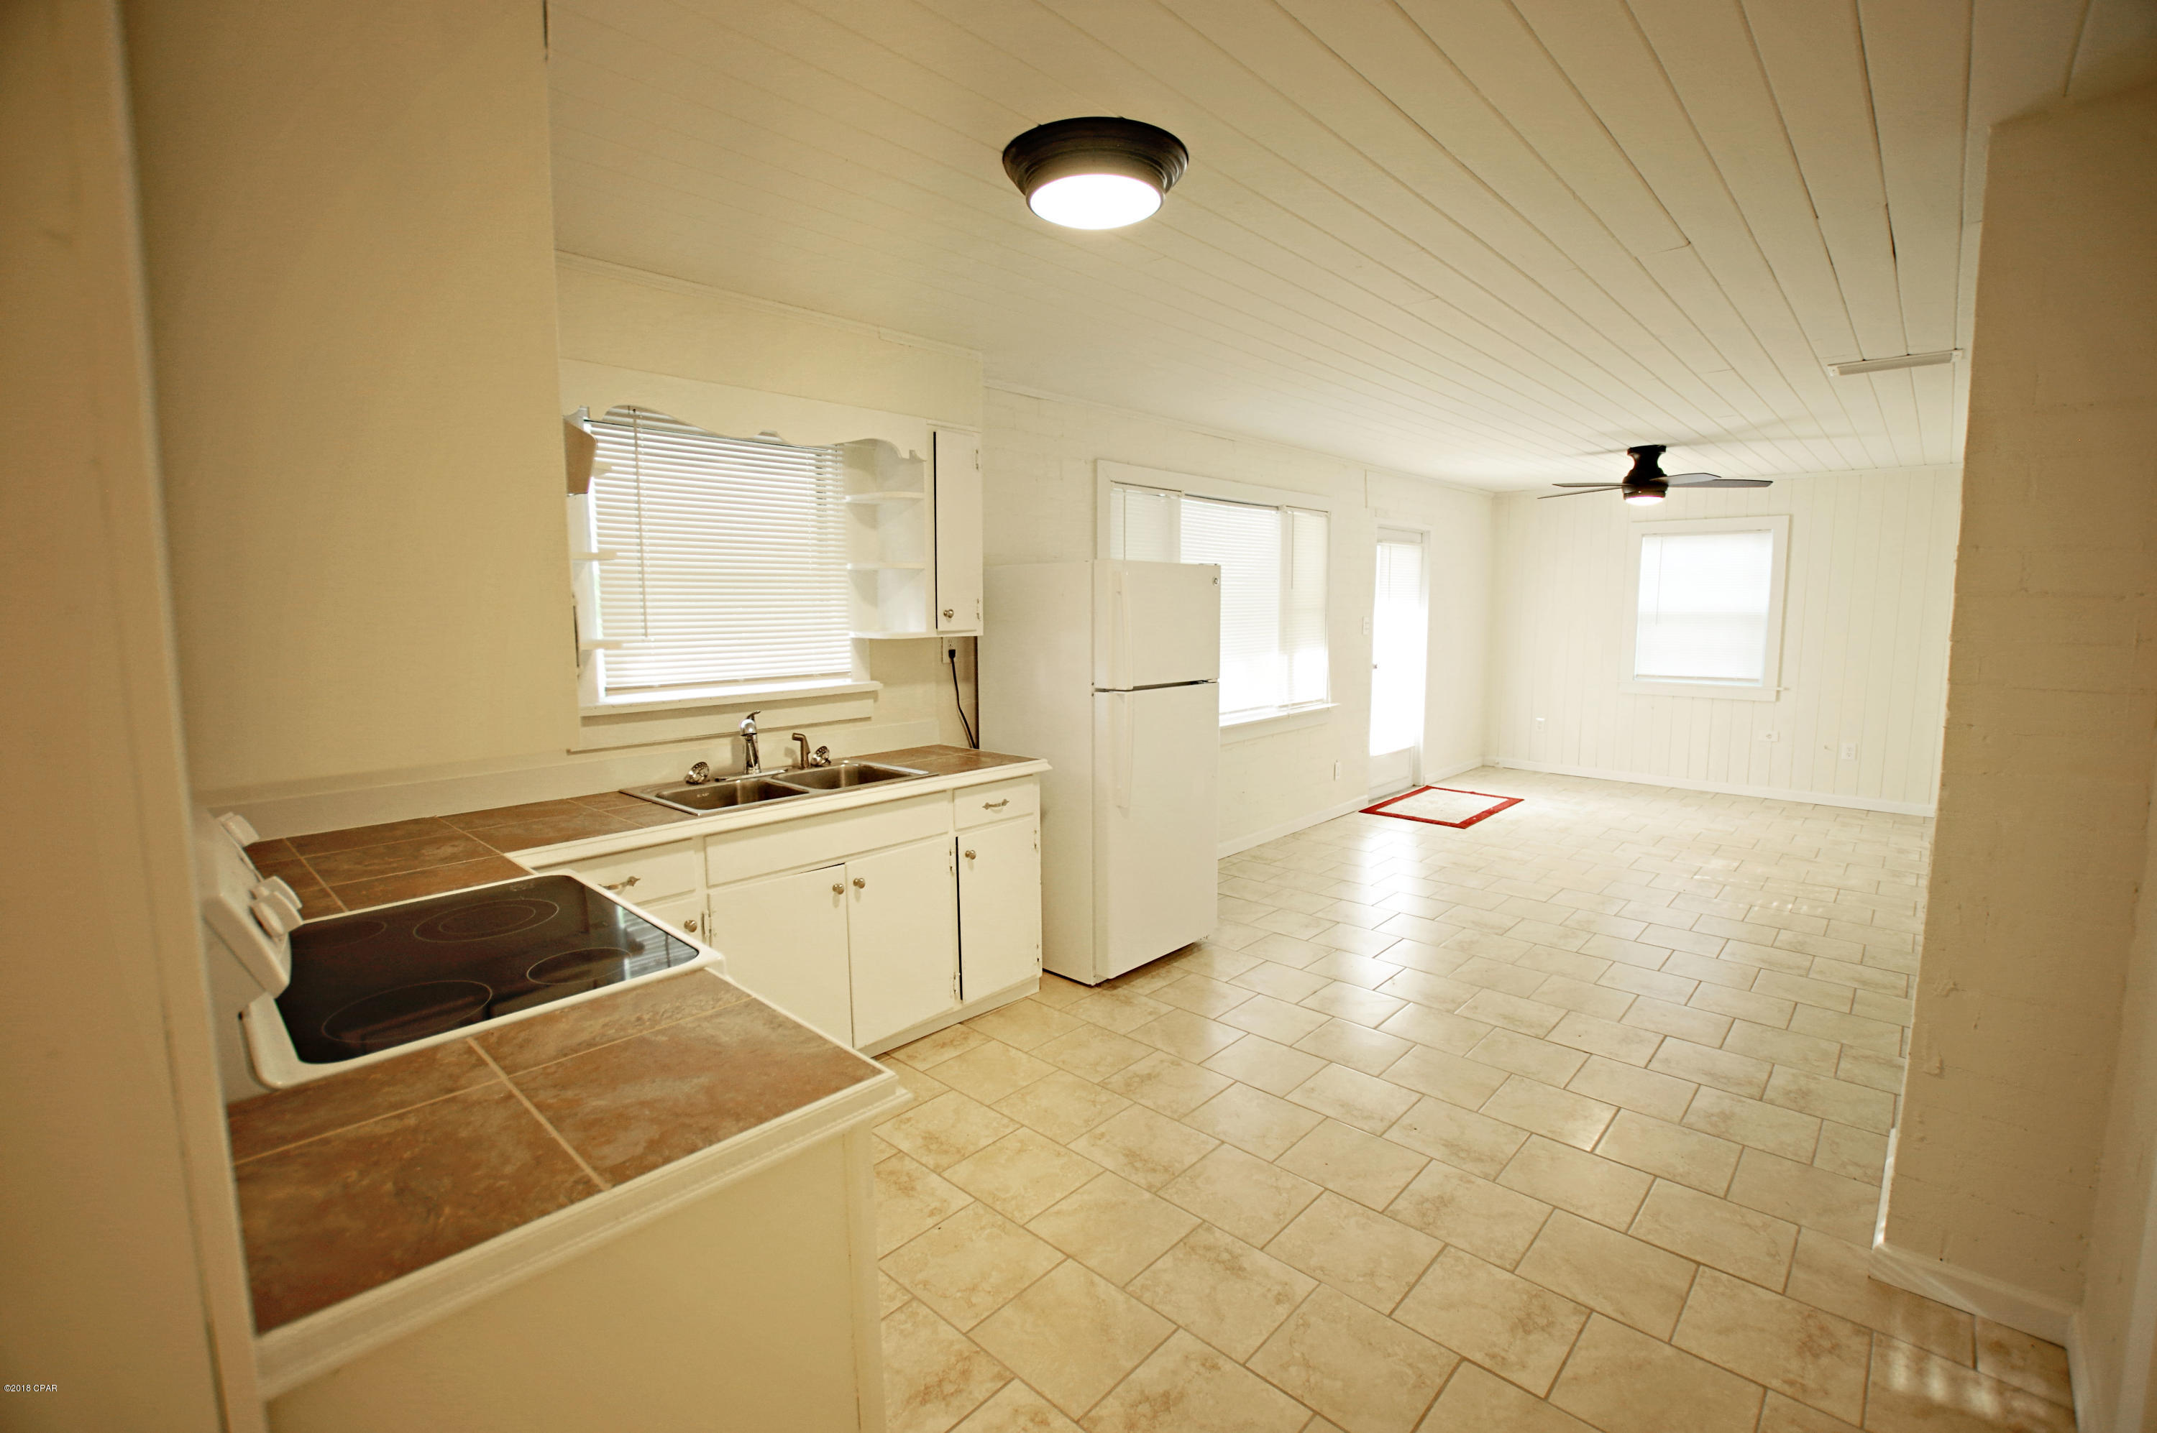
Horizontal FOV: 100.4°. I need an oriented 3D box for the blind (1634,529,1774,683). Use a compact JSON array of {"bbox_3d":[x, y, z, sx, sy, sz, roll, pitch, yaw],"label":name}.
[{"bbox_3d":[4.817,-0.842,6.964,0.831,1.164,0.040,6,10,43],"label":"blind"}]

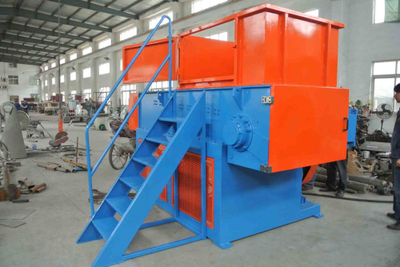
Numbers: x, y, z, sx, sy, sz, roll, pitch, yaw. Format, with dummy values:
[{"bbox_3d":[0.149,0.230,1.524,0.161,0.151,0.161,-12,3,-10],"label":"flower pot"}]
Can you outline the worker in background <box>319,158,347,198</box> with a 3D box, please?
[{"bbox_3d":[2.065,0.128,4.760,0.380,1.690,0.480,-4,7,-33],"label":"worker in background"}]

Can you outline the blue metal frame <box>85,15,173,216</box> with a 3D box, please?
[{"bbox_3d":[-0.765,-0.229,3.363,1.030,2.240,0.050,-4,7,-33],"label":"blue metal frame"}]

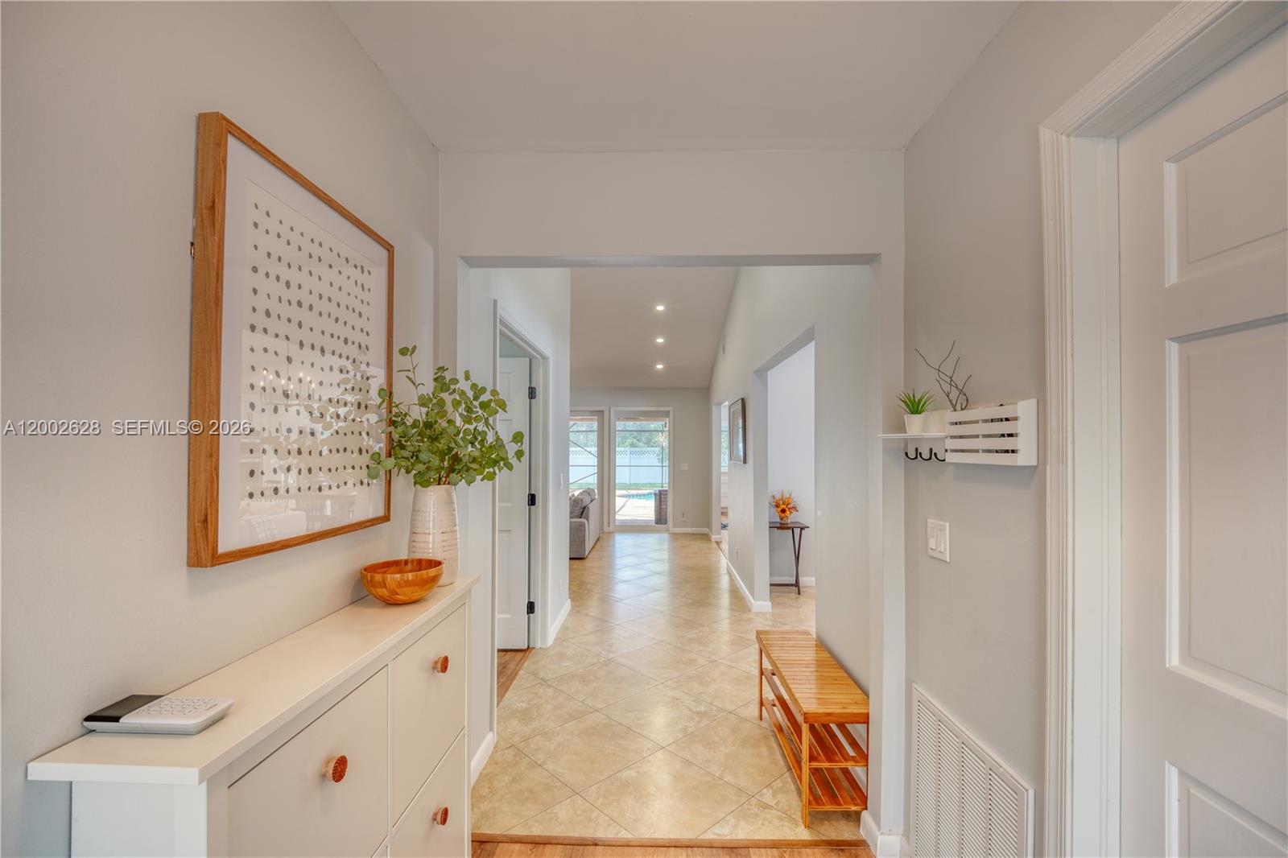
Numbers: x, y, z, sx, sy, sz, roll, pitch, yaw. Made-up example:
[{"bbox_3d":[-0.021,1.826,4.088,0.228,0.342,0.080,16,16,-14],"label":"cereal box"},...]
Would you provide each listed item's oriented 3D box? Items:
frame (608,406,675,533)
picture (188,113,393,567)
[{"bbox_3d":[-0.040,0.675,8.450,1.090,2.130,0.130,0,-1,2],"label":"frame"},{"bbox_3d":[-0.725,-0.136,1.120,0.038,0.757,0.570,0,-1,2],"label":"picture"}]

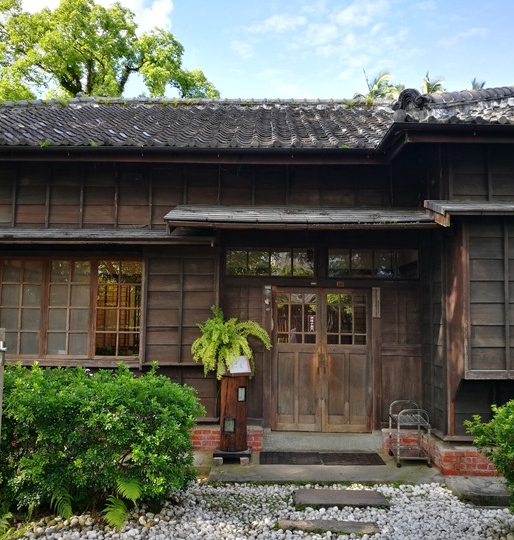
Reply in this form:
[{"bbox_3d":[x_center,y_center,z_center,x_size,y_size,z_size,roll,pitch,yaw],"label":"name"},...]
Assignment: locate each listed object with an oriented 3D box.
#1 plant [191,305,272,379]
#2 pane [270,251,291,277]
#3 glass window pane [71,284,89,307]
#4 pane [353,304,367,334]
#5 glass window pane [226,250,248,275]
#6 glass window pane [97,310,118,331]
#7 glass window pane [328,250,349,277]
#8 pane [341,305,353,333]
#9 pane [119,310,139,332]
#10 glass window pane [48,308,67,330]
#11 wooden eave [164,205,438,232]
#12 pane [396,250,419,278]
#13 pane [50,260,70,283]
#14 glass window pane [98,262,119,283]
[{"bbox_3d":[-0.299,0.838,6.579,0.914,0.844,0.850,1,-5,0],"label":"plant"},{"bbox_3d":[0.318,-0.086,7.221,0.276,0.323,0.020,1,-5,0],"label":"pane"},{"bbox_3d":[-2.253,0.325,7.143,0.254,0.279,0.030,0,-4,0],"label":"glass window pane"},{"bbox_3d":[1.288,0.620,7.014,0.160,0.340,0.025,1,-5,0],"label":"pane"},{"bbox_3d":[-0.265,-0.096,7.262,0.283,0.309,0.030,0,-4,0],"label":"glass window pane"},{"bbox_3d":[-1.899,0.641,7.144,0.261,0.276,0.020,1,-5,1],"label":"glass window pane"},{"bbox_3d":[1.057,-0.079,7.217,0.278,0.339,0.020,1,-5,1],"label":"glass window pane"},{"bbox_3d":[1.123,0.618,7.013,0.153,0.336,0.025,1,-5,0],"label":"pane"},{"bbox_3d":[-1.590,0.634,7.063,0.268,0.274,0.020,1,-5,0],"label":"pane"},{"bbox_3d":[-2.525,0.628,7.123,0.254,0.279,0.030,0,-4,0],"label":"glass window pane"},{"bbox_3d":[0.504,-0.642,6.785,3.090,0.440,0.950,0,-4,0],"label":"wooden eave"},{"bbox_3d":[1.938,-0.070,7.247,0.309,0.360,0.030,0,-4,0],"label":"pane"},{"bbox_3d":[-2.501,0.022,7.142,0.238,0.282,0.020,1,-5,0],"label":"pane"},{"bbox_3d":[-1.836,0.027,6.959,0.263,0.277,0.025,1,-5,0],"label":"glass window pane"}]

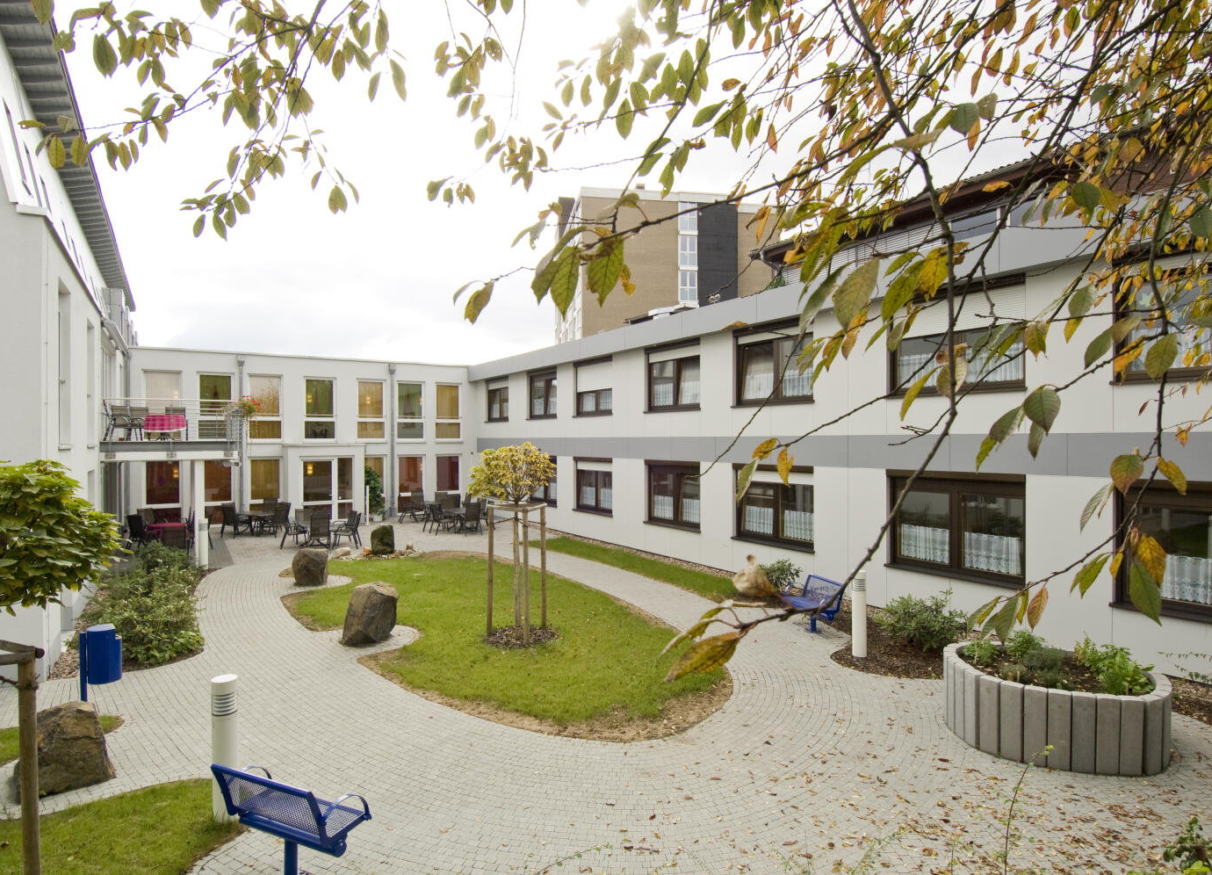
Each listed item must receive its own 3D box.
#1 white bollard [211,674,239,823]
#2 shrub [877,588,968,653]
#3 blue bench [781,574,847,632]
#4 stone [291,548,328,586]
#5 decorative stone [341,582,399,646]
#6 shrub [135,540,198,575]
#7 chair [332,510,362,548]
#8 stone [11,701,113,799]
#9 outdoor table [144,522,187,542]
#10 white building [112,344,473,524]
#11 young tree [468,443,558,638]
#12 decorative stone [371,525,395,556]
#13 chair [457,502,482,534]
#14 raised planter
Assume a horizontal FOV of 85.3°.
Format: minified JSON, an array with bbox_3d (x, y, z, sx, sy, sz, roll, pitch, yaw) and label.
[{"bbox_3d":[-3.103,2.544,5.384,0.190,1.155,0.190,0,0,0],"label":"white bollard"},{"bbox_3d":[4.660,2.584,9.684,1.100,0.750,1.250,0,0,-33],"label":"shrub"},{"bbox_3d":[3.291,2.687,10.447,0.540,0.790,0.950,0,0,-16],"label":"blue bench"},{"bbox_3d":[-6.100,2.638,13.534,0.740,0.690,0.640,0,0,-25],"label":"stone"},{"bbox_3d":[-3.692,2.736,10.304,0.560,0.790,0.700,0,0,22],"label":"decorative stone"},{"bbox_3d":[-9.800,2.625,14.734,1.380,0.730,1.200,0,0,-33],"label":"shrub"},{"bbox_3d":[-7.070,2.510,17.985,0.680,1.000,0.570,0,0,-7],"label":"chair"},{"bbox_3d":[-4.630,2.610,5.664,0.690,0.650,0.540,0,0,-41],"label":"stone"},{"bbox_3d":[-12.220,2.811,18.286,0.930,0.740,0.930,0,0,-34],"label":"outdoor table"},{"bbox_3d":[-13.000,0.023,28.300,12.200,6.100,8.000,0,0,-33],"label":"white building"},{"bbox_3d":[-1.390,1.510,9.791,1.320,2.900,1.300,0,0,0],"label":"young tree"},{"bbox_3d":[-6.067,2.783,17.945,0.600,0.740,0.450,0,0,-19],"label":"decorative stone"},{"bbox_3d":[-4.180,2.535,20.535,0.570,0.980,0.660,0,0,-26],"label":"chair"},{"bbox_3d":[4.410,2.610,6.524,1.920,0.660,1.560,0,0,30],"label":"raised planter"}]

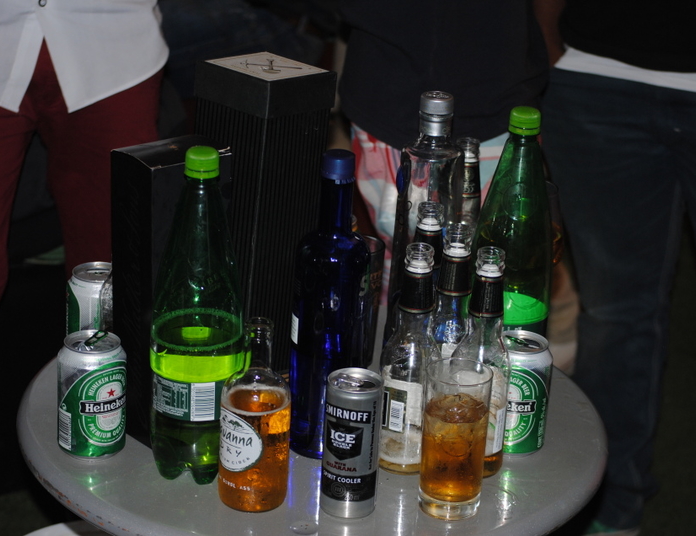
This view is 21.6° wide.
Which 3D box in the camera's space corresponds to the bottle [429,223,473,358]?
[{"bbox_3d":[0.101,0.067,1.807,0.059,0.231,0.059,9,24,13],"label":"bottle"}]

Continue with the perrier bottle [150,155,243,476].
[{"bbox_3d":[-0.141,0.045,1.714,0.088,0.328,0.088,-1,23,-11],"label":"perrier bottle"}]

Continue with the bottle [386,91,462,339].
[{"bbox_3d":[0.083,-0.036,1.947,0.069,0.308,0.069,1,23,-7],"label":"bottle"}]

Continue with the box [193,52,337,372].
[{"bbox_3d":[-0.099,-0.054,1.941,0.103,0.326,0.103,20,23,37],"label":"box"}]

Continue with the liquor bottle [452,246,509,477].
[{"bbox_3d":[0.127,0.091,1.755,0.059,0.231,0.059,-2,24,-14],"label":"liquor bottle"}]

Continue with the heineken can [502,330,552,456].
[{"bbox_3d":[0.168,0.126,1.827,0.066,0.115,0.066,3,23,-1],"label":"heineken can"}]

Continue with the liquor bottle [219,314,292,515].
[{"bbox_3d":[-0.086,0.134,1.700,0.066,0.182,0.066,3,23,-1],"label":"liquor bottle"}]

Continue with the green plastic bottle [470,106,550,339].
[{"bbox_3d":[0.168,-0.005,1.879,0.087,0.330,0.087,3,23,-1],"label":"green plastic bottle"}]

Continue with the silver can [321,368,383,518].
[{"bbox_3d":[0.004,0.164,1.690,0.052,0.134,0.052,3,23,-1],"label":"silver can"}]

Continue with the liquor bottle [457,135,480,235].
[{"bbox_3d":[0.125,-0.034,2.046,0.059,0.231,0.059,5,23,3],"label":"liquor bottle"}]

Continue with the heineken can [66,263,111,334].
[{"bbox_3d":[-0.265,0.059,1.939,0.066,0.115,0.066,1,23,-6],"label":"heineken can"}]

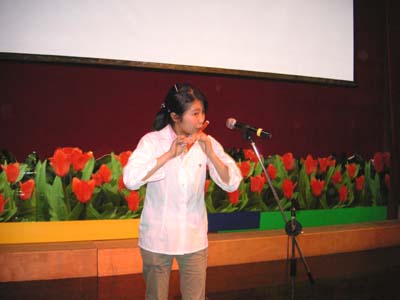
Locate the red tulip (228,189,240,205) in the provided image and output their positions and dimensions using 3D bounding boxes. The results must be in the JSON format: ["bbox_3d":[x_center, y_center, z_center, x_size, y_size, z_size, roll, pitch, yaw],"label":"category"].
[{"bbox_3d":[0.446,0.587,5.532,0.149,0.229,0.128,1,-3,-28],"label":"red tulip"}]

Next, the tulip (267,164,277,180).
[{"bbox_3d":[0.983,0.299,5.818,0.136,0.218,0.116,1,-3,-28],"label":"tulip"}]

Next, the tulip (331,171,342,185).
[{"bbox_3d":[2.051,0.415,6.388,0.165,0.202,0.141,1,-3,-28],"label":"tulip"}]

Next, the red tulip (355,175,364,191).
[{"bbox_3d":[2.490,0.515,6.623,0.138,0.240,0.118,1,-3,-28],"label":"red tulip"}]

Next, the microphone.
[{"bbox_3d":[0.239,-0.098,2.080,0.235,0.052,0.052,16,-2,0],"label":"microphone"}]

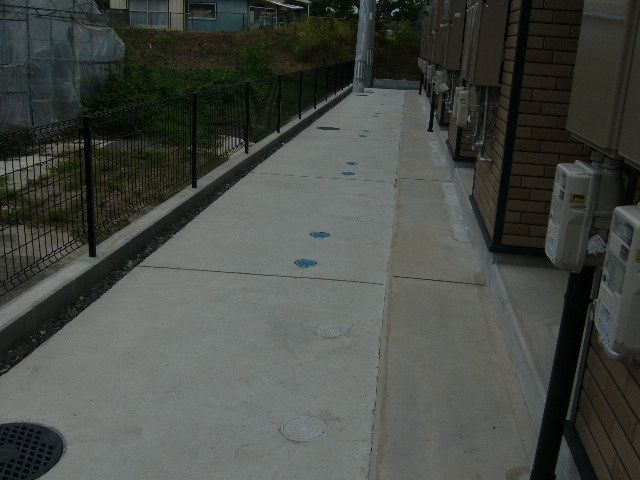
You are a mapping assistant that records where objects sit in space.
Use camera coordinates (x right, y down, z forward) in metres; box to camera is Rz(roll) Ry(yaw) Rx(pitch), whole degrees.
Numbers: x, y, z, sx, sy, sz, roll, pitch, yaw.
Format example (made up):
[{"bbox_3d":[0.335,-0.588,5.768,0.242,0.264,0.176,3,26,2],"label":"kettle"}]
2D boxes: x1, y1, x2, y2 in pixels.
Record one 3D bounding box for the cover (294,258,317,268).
[{"bbox_3d":[-0.099,0.169,4.470,0.158,0.020,0.158,4,17,7],"label":"cover"}]

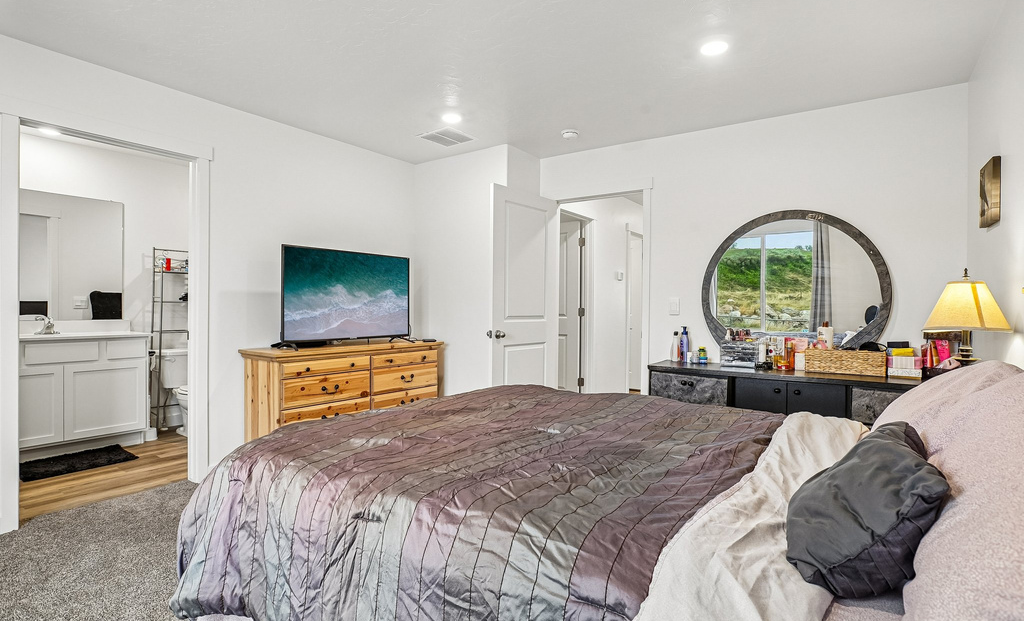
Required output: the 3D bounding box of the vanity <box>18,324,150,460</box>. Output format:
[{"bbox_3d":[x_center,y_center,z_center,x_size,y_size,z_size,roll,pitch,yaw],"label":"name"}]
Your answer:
[{"bbox_3d":[-3.360,0.610,3.580,0.550,0.920,0.990,1,1,37],"label":"vanity"}]

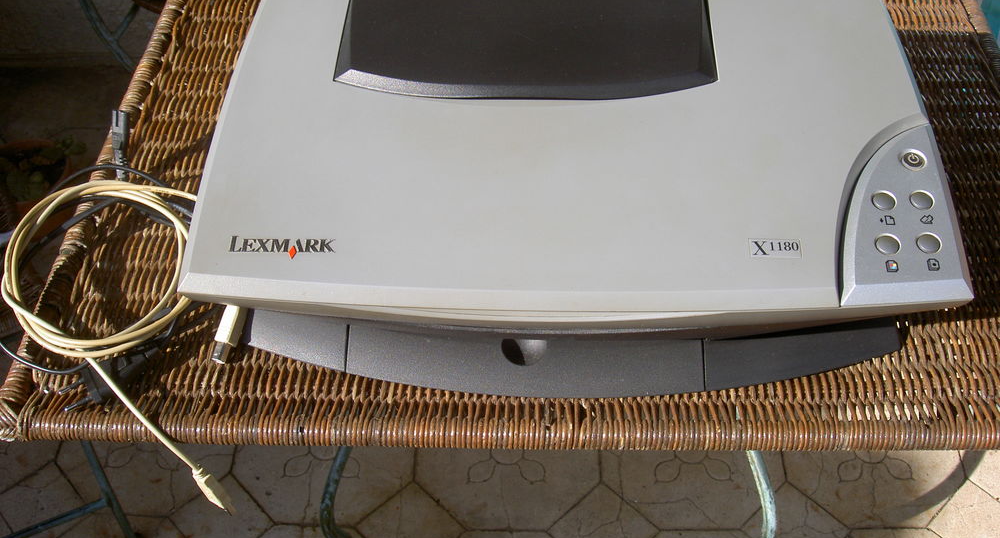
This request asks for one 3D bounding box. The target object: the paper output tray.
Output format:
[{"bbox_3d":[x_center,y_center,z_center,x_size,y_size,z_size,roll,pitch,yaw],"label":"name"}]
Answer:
[{"bbox_3d":[0.048,0.042,0.722,0.414,0.022,0.092,0,47,1],"label":"paper output tray"}]

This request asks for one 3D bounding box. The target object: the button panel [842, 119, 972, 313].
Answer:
[{"bbox_3d":[0.216,-0.035,0.624,0.076,0.016,0.143,1,48,2],"label":"button panel"}]

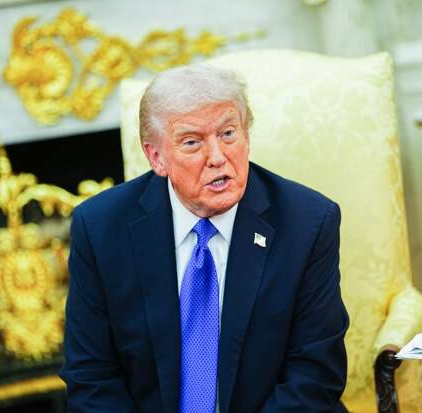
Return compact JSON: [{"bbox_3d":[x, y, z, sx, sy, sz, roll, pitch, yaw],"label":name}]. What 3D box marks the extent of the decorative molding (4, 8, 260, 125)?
[{"bbox_3d":[-0.159,-0.308,5.300,0.535,0.230,0.050,-9,16,-3],"label":"decorative molding"}]

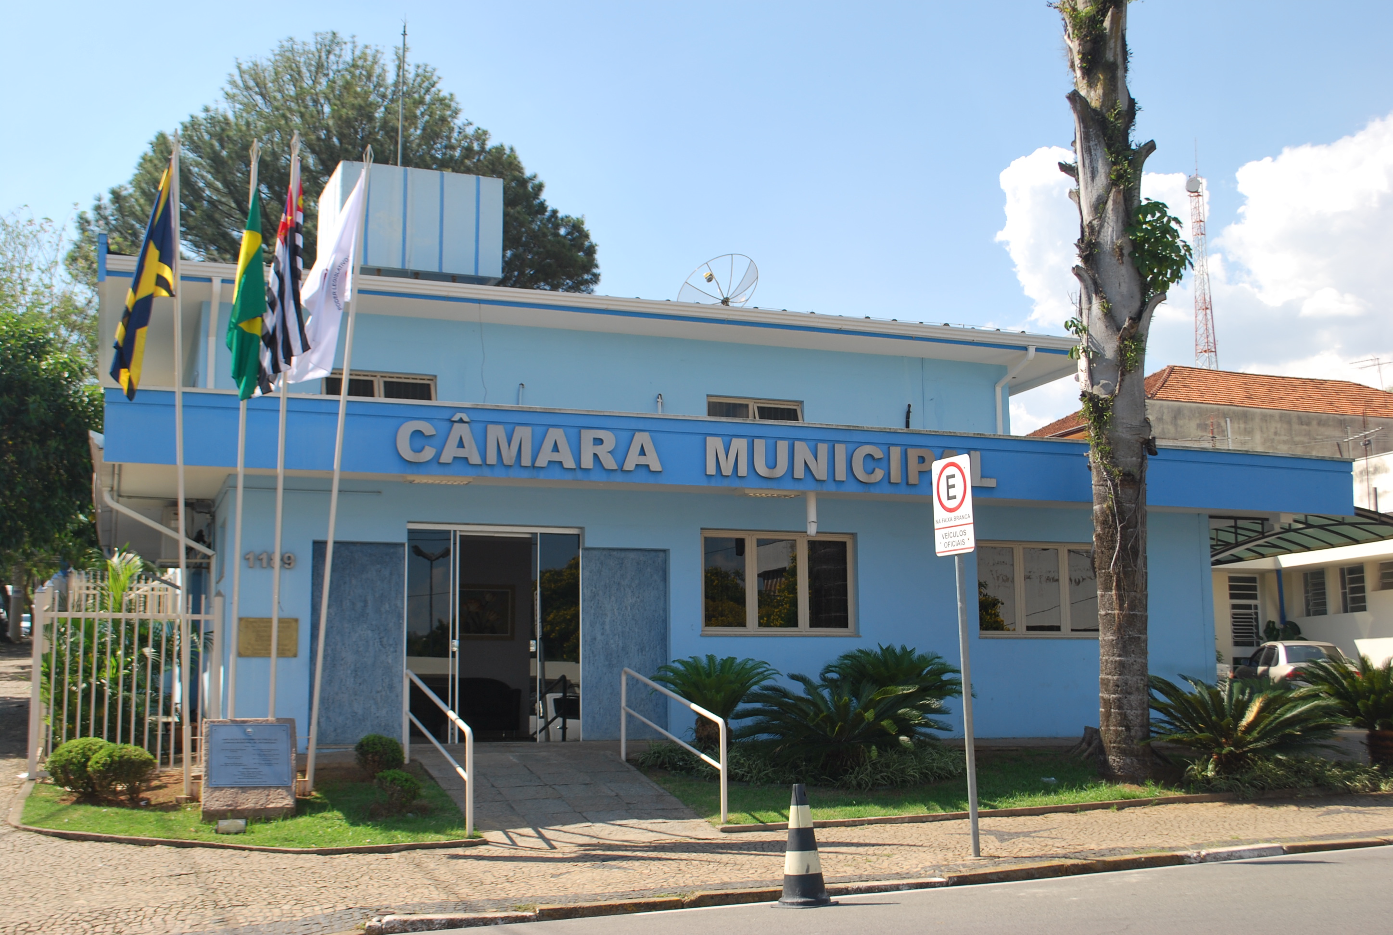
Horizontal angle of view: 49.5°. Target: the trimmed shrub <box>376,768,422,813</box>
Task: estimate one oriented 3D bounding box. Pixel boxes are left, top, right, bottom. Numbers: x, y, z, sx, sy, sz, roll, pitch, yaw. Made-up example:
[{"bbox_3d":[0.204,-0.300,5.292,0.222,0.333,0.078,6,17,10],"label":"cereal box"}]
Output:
[{"bbox_3d":[-2.485,2.695,12.625,0.400,0.373,0.400,3,-9,-19],"label":"trimmed shrub"}]

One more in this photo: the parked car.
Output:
[{"bbox_3d":[12.918,4.488,32.700,1.620,1.410,4.050,-1,-8,2],"label":"parked car"}]

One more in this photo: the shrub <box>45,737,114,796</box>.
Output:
[{"bbox_3d":[-5.642,2.737,13.850,0.620,0.540,0.620,3,-9,-21],"label":"shrub"}]

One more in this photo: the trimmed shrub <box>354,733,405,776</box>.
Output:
[{"bbox_3d":[-2.974,2.704,14.200,0.450,0.410,0.450,3,-9,-21],"label":"trimmed shrub"}]

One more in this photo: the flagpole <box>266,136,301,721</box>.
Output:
[{"bbox_3d":[-3.636,-0.096,13.277,0.090,5.880,0.090,3,-9,-19],"label":"flagpole"}]

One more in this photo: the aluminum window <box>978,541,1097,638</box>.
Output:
[{"bbox_3d":[3.955,1.401,17.322,1.670,1.100,0.100,3,-9,-19],"label":"aluminum window"}]

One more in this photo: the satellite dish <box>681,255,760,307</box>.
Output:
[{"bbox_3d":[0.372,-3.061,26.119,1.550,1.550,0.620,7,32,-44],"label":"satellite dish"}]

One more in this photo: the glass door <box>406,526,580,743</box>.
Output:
[{"bbox_3d":[-2.142,1.765,16.154,1.899,2.306,0.120,3,-9,-21],"label":"glass door"}]

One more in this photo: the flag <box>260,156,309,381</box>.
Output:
[{"bbox_3d":[-4.063,-1.914,14.856,0.480,2.270,0.350,3,-9,-21],"label":"flag"}]

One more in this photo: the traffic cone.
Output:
[{"bbox_3d":[0.674,2.381,9.511,0.370,0.750,0.370,0,-8,0],"label":"traffic cone"}]

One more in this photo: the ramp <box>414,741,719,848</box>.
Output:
[{"bbox_3d":[-1.237,2.878,13.513,2.100,0.630,3.100,3,-9,-19],"label":"ramp"}]

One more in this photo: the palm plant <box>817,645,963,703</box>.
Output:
[{"bbox_3d":[2.011,2.370,15.567,1.384,1.109,1.354,3,-9,-19],"label":"palm plant"}]

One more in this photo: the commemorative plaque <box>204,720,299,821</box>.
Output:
[{"bbox_3d":[-4.014,2.679,13.541,0.800,0.840,0.450,2,-9,-18],"label":"commemorative plaque"}]

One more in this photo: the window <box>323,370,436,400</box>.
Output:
[{"bbox_3d":[-4.404,-0.898,21.072,1.575,0.950,0.100,3,-9,-21],"label":"window"}]

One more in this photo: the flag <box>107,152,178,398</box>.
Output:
[{"bbox_3d":[-5.040,-1.742,13.779,0.576,2.246,0.350,3,-9,-21],"label":"flag"}]

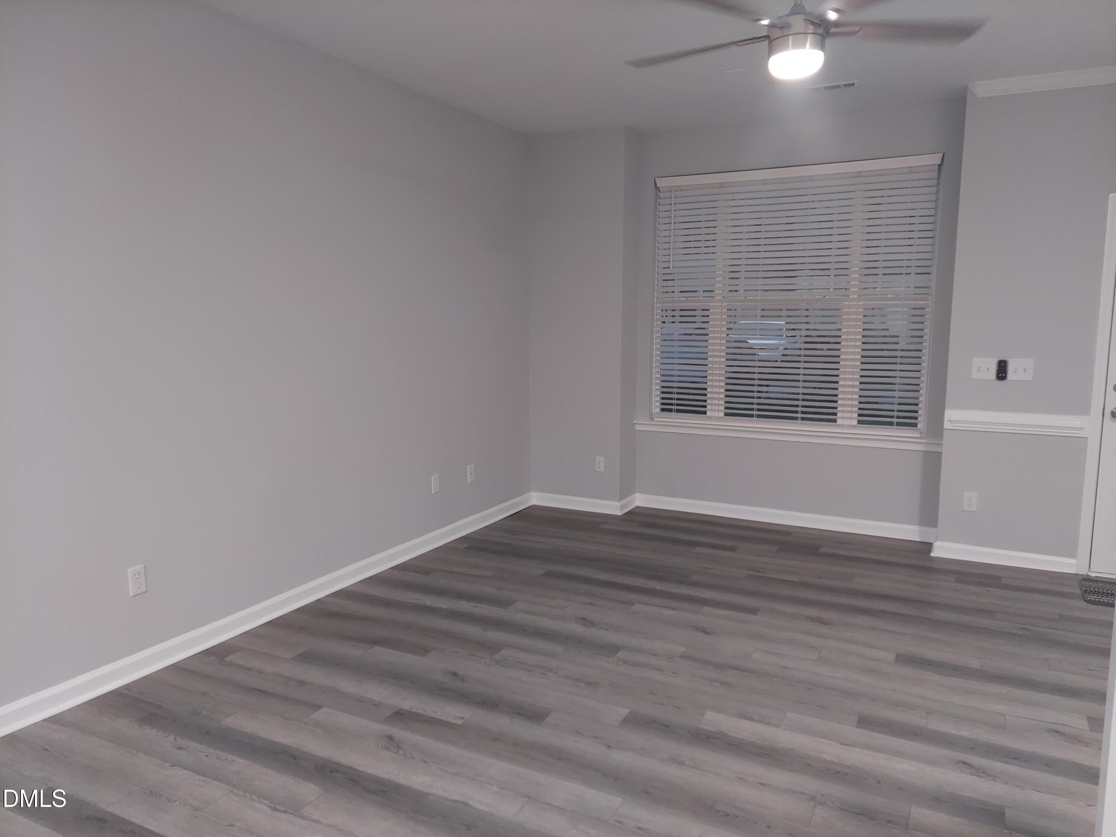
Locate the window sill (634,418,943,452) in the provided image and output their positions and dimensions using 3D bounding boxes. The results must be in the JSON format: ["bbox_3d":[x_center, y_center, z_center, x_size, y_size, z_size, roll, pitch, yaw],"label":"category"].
[{"bbox_3d":[1.522,0.112,5.384,2.076,0.076,0.100,4,9,27],"label":"window sill"}]

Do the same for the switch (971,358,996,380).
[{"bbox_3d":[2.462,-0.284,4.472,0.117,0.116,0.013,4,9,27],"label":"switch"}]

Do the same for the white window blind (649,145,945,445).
[{"bbox_3d":[1.539,-0.802,5.280,1.859,1.761,0.100,4,9,27],"label":"white window blind"}]

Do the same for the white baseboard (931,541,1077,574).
[{"bbox_3d":[2.601,0.811,4.541,0.742,0.093,0.020,4,9,27],"label":"white baseboard"}]

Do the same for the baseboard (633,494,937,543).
[{"bbox_3d":[1.514,0.688,5.447,2.076,0.093,0.020,4,9,27],"label":"baseboard"}]

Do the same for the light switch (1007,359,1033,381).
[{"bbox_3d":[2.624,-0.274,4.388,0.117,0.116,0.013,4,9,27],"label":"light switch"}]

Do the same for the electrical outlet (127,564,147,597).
[{"bbox_3d":[-1.677,0.650,3.093,0.008,0.115,0.071,4,9,27],"label":"electrical outlet"}]

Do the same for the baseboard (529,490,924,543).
[{"bbox_3d":[1.124,0.684,5.476,2.795,0.093,0.328,4,9,27],"label":"baseboard"}]

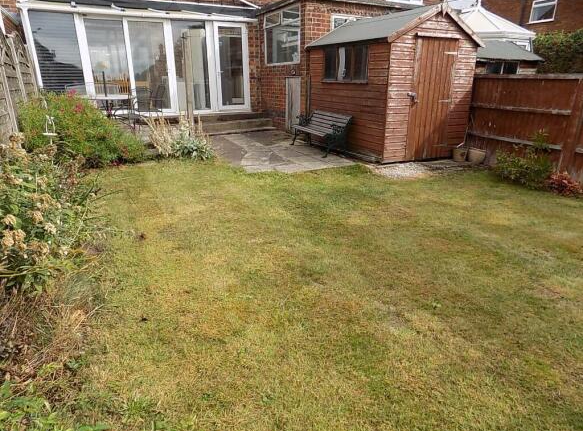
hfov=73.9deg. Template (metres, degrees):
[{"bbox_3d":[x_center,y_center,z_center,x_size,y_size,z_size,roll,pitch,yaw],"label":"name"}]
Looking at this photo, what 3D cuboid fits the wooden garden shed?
[{"bbox_3d":[1.702,-2.354,7.018,1.992,2.314,2.319,-10,22,-26],"label":"wooden garden shed"}]

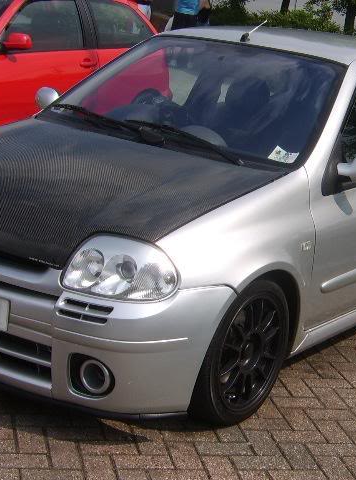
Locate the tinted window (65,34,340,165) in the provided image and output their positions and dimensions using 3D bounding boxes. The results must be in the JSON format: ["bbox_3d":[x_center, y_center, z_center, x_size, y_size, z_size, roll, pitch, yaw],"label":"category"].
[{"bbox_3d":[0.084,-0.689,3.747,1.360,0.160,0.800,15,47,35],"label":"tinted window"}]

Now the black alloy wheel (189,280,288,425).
[{"bbox_3d":[0.192,0.395,3.152,0.200,0.575,0.575,14,16,32],"label":"black alloy wheel"}]

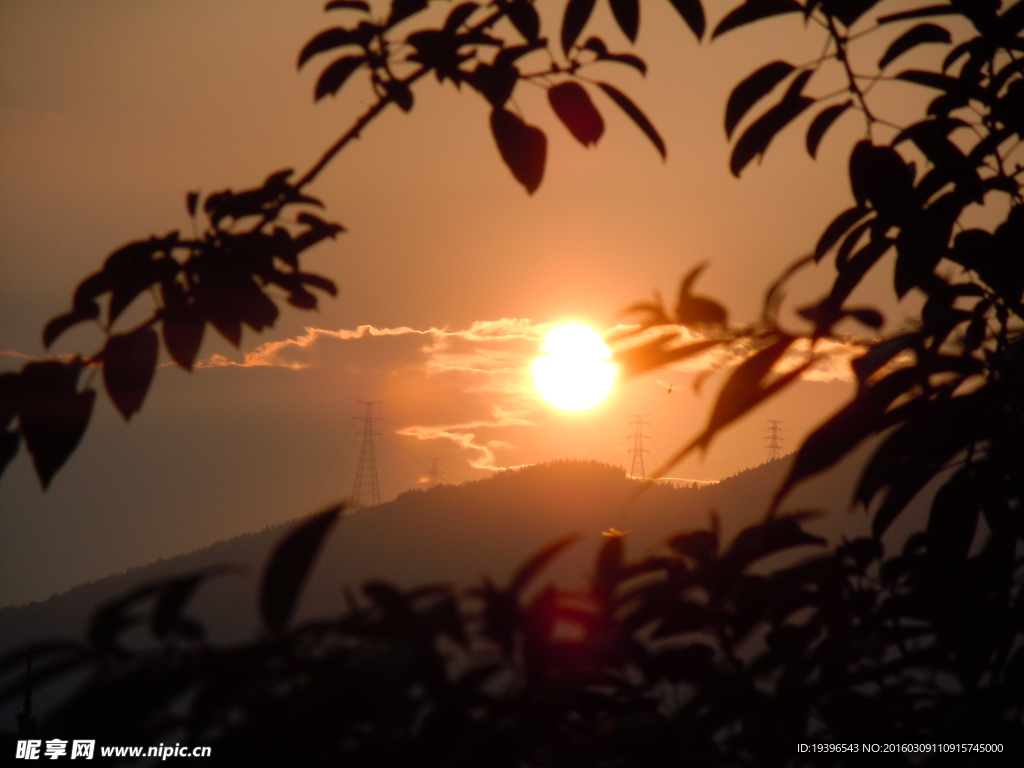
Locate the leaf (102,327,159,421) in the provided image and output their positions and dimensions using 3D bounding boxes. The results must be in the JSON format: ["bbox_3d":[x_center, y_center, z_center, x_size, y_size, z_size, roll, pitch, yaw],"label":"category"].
[{"bbox_3d":[-0.322,-0.009,7.500,0.046,0.077,0.018,4,0,0],"label":"leaf"}]

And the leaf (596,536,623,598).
[{"bbox_3d":[0.058,0.110,5.300,0.014,0.038,0.018,6,-1,1],"label":"leaf"}]

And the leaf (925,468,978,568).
[{"bbox_3d":[0.357,0.109,7.200,0.037,0.080,0.030,8,0,0],"label":"leaf"}]

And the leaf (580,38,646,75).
[{"bbox_3d":[0.087,-0.276,7.500,0.053,0.022,0.030,22,0,0],"label":"leaf"}]

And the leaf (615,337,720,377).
[{"bbox_3d":[0.091,-0.016,5.200,0.063,0.013,0.022,-15,0,1],"label":"leaf"}]

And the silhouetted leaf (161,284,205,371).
[{"bbox_3d":[-0.316,-0.055,8.500,0.040,0.083,0.020,-6,1,-2],"label":"silhouetted leaf"}]

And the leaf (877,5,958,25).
[{"bbox_3d":[0.388,-0.354,8.500,0.080,0.013,0.038,-6,2,3],"label":"leaf"}]

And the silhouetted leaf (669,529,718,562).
[{"bbox_3d":[0.133,0.118,6.500,0.035,0.023,0.035,7,0,0],"label":"silhouetted leaf"}]

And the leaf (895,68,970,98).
[{"bbox_3d":[0.349,-0.252,7.400,0.058,0.017,0.035,14,0,0],"label":"leaf"}]

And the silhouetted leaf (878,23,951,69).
[{"bbox_3d":[0.386,-0.323,8.500,0.073,0.031,0.035,-22,1,3],"label":"silhouetted leaf"}]

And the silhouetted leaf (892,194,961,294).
[{"bbox_3d":[0.343,-0.116,7.400,0.047,0.087,0.030,15,0,0],"label":"silhouetted leaf"}]

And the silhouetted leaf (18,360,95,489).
[{"bbox_3d":[-0.427,0.036,8.300,0.067,0.120,0.025,7,-1,-3],"label":"silhouetted leaf"}]

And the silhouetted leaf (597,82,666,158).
[{"bbox_3d":[0.115,-0.252,8.500,0.020,0.096,0.032,-41,1,2],"label":"silhouetted leaf"}]

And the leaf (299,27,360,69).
[{"bbox_3d":[-0.155,-0.283,7.500,0.053,0.023,0.035,-27,0,0],"label":"leaf"}]

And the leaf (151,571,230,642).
[{"bbox_3d":[-0.211,0.145,5.800,0.025,0.056,0.030,37,0,0],"label":"leaf"}]

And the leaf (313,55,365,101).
[{"bbox_3d":[-0.145,-0.259,7.500,0.051,0.024,0.030,-42,0,0],"label":"leaf"}]

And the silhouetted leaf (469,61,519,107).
[{"bbox_3d":[-0.018,-0.288,8.500,0.044,0.046,0.025,6,2,0],"label":"silhouetted leaf"}]

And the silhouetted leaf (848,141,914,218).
[{"bbox_3d":[0.354,-0.196,8.500,0.054,0.075,0.025,-17,1,3],"label":"silhouetted leaf"}]

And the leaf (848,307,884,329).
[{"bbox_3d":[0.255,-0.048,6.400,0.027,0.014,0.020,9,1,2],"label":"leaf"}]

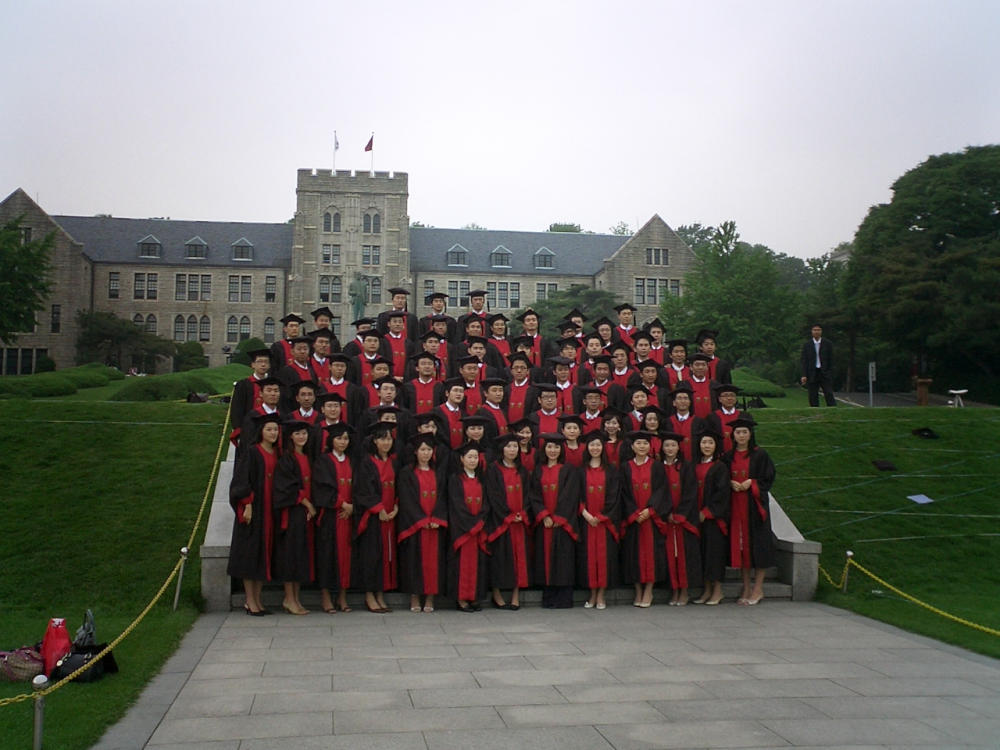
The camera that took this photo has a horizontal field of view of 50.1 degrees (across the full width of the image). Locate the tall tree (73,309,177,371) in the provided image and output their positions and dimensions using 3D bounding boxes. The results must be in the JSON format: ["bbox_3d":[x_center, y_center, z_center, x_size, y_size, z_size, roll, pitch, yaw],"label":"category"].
[{"bbox_3d":[-28.653,-2.589,81.828,8.200,4.808,7.000,1,-4,-9],"label":"tall tree"}]

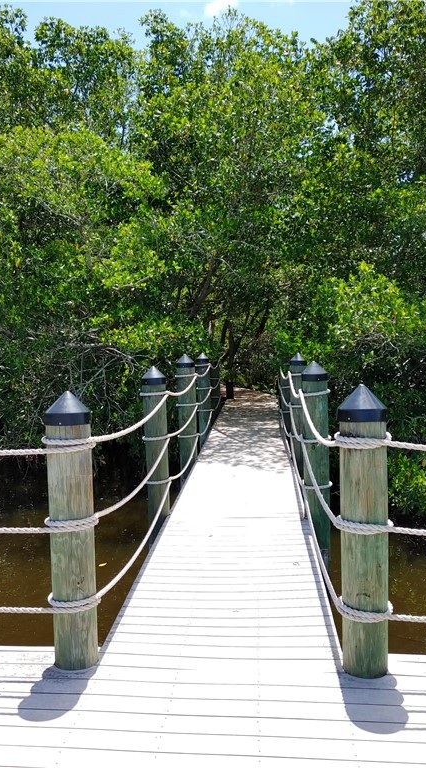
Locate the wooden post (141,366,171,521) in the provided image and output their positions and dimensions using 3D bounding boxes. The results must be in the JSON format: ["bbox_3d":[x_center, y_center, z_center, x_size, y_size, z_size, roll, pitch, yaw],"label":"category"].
[{"bbox_3d":[-0.484,0.539,6.770,0.225,1.395,0.225,0,3,3],"label":"wooden post"}]

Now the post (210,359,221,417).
[{"bbox_3d":[0.047,-0.010,15.800,0.220,1.315,0.220,0,3,3],"label":"post"}]

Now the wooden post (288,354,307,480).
[{"bbox_3d":[1.074,0.360,9.550,0.220,1.502,0.220,0,3,3],"label":"wooden post"}]

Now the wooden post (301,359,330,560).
[{"bbox_3d":[0.864,0.649,6.420,0.225,1.665,0.225,0,3,3],"label":"wooden post"}]

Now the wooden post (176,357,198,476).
[{"bbox_3d":[-0.319,0.383,9.820,0.225,1.519,0.225,0,3,3],"label":"wooden post"}]

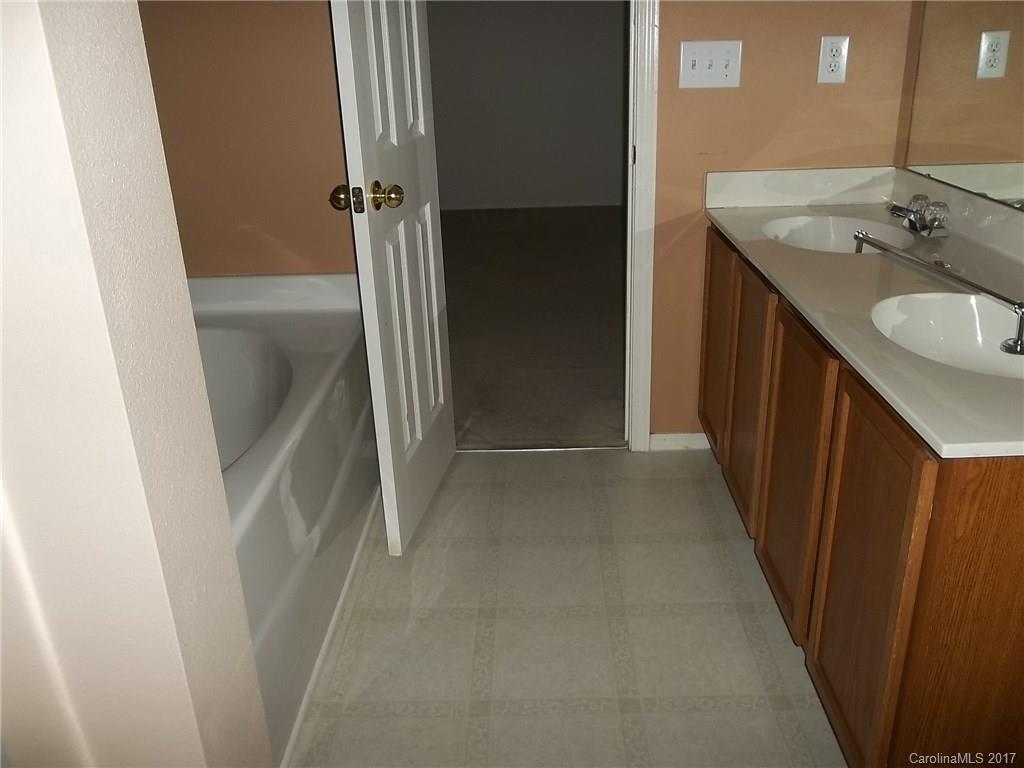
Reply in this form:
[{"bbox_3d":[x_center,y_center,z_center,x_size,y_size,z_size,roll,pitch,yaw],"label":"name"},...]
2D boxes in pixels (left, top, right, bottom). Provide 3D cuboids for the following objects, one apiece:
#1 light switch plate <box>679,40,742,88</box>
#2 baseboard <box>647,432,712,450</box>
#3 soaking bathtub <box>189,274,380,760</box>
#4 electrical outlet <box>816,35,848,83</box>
[{"bbox_3d":[0.540,-0.867,2.169,0.162,0.117,0.008,-1,23,2],"label":"light switch plate"},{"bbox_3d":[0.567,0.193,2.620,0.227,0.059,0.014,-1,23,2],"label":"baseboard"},{"bbox_3d":[-0.957,0.258,1.873,1.040,0.623,1.500,-1,23,2],"label":"soaking bathtub"},{"bbox_3d":[0.870,-0.875,2.159,0.072,0.116,0.008,-1,23,2],"label":"electrical outlet"}]

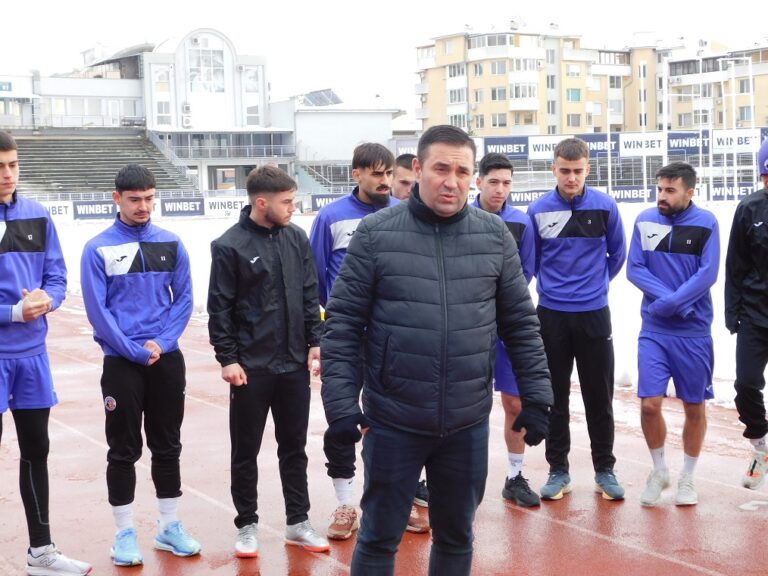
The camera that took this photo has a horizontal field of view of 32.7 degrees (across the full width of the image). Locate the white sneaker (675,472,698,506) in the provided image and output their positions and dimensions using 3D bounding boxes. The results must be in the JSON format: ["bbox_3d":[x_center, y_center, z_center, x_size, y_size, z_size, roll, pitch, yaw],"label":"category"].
[{"bbox_3d":[1.565,1.034,6.769,0.110,0.120,0.290,-1,4,13],"label":"white sneaker"}]

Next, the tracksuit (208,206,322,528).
[{"bbox_3d":[-0.544,0.367,6.039,0.530,1.490,0.340,-4,5,-27],"label":"tracksuit"}]

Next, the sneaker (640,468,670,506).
[{"bbox_3d":[1.405,1.023,6.771,0.110,0.120,0.290,1,11,27],"label":"sneaker"}]

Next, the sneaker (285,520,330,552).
[{"bbox_3d":[-0.362,1.142,6.072,0.285,0.110,0.105,2,6,44],"label":"sneaker"}]

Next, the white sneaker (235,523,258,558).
[{"bbox_3d":[-0.627,1.152,6.028,0.105,0.110,0.285,-2,4,-2],"label":"white sneaker"}]

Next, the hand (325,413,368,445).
[{"bbox_3d":[-0.113,0.419,3.900,0.125,0.105,0.130,-2,4,-6],"label":"hand"}]

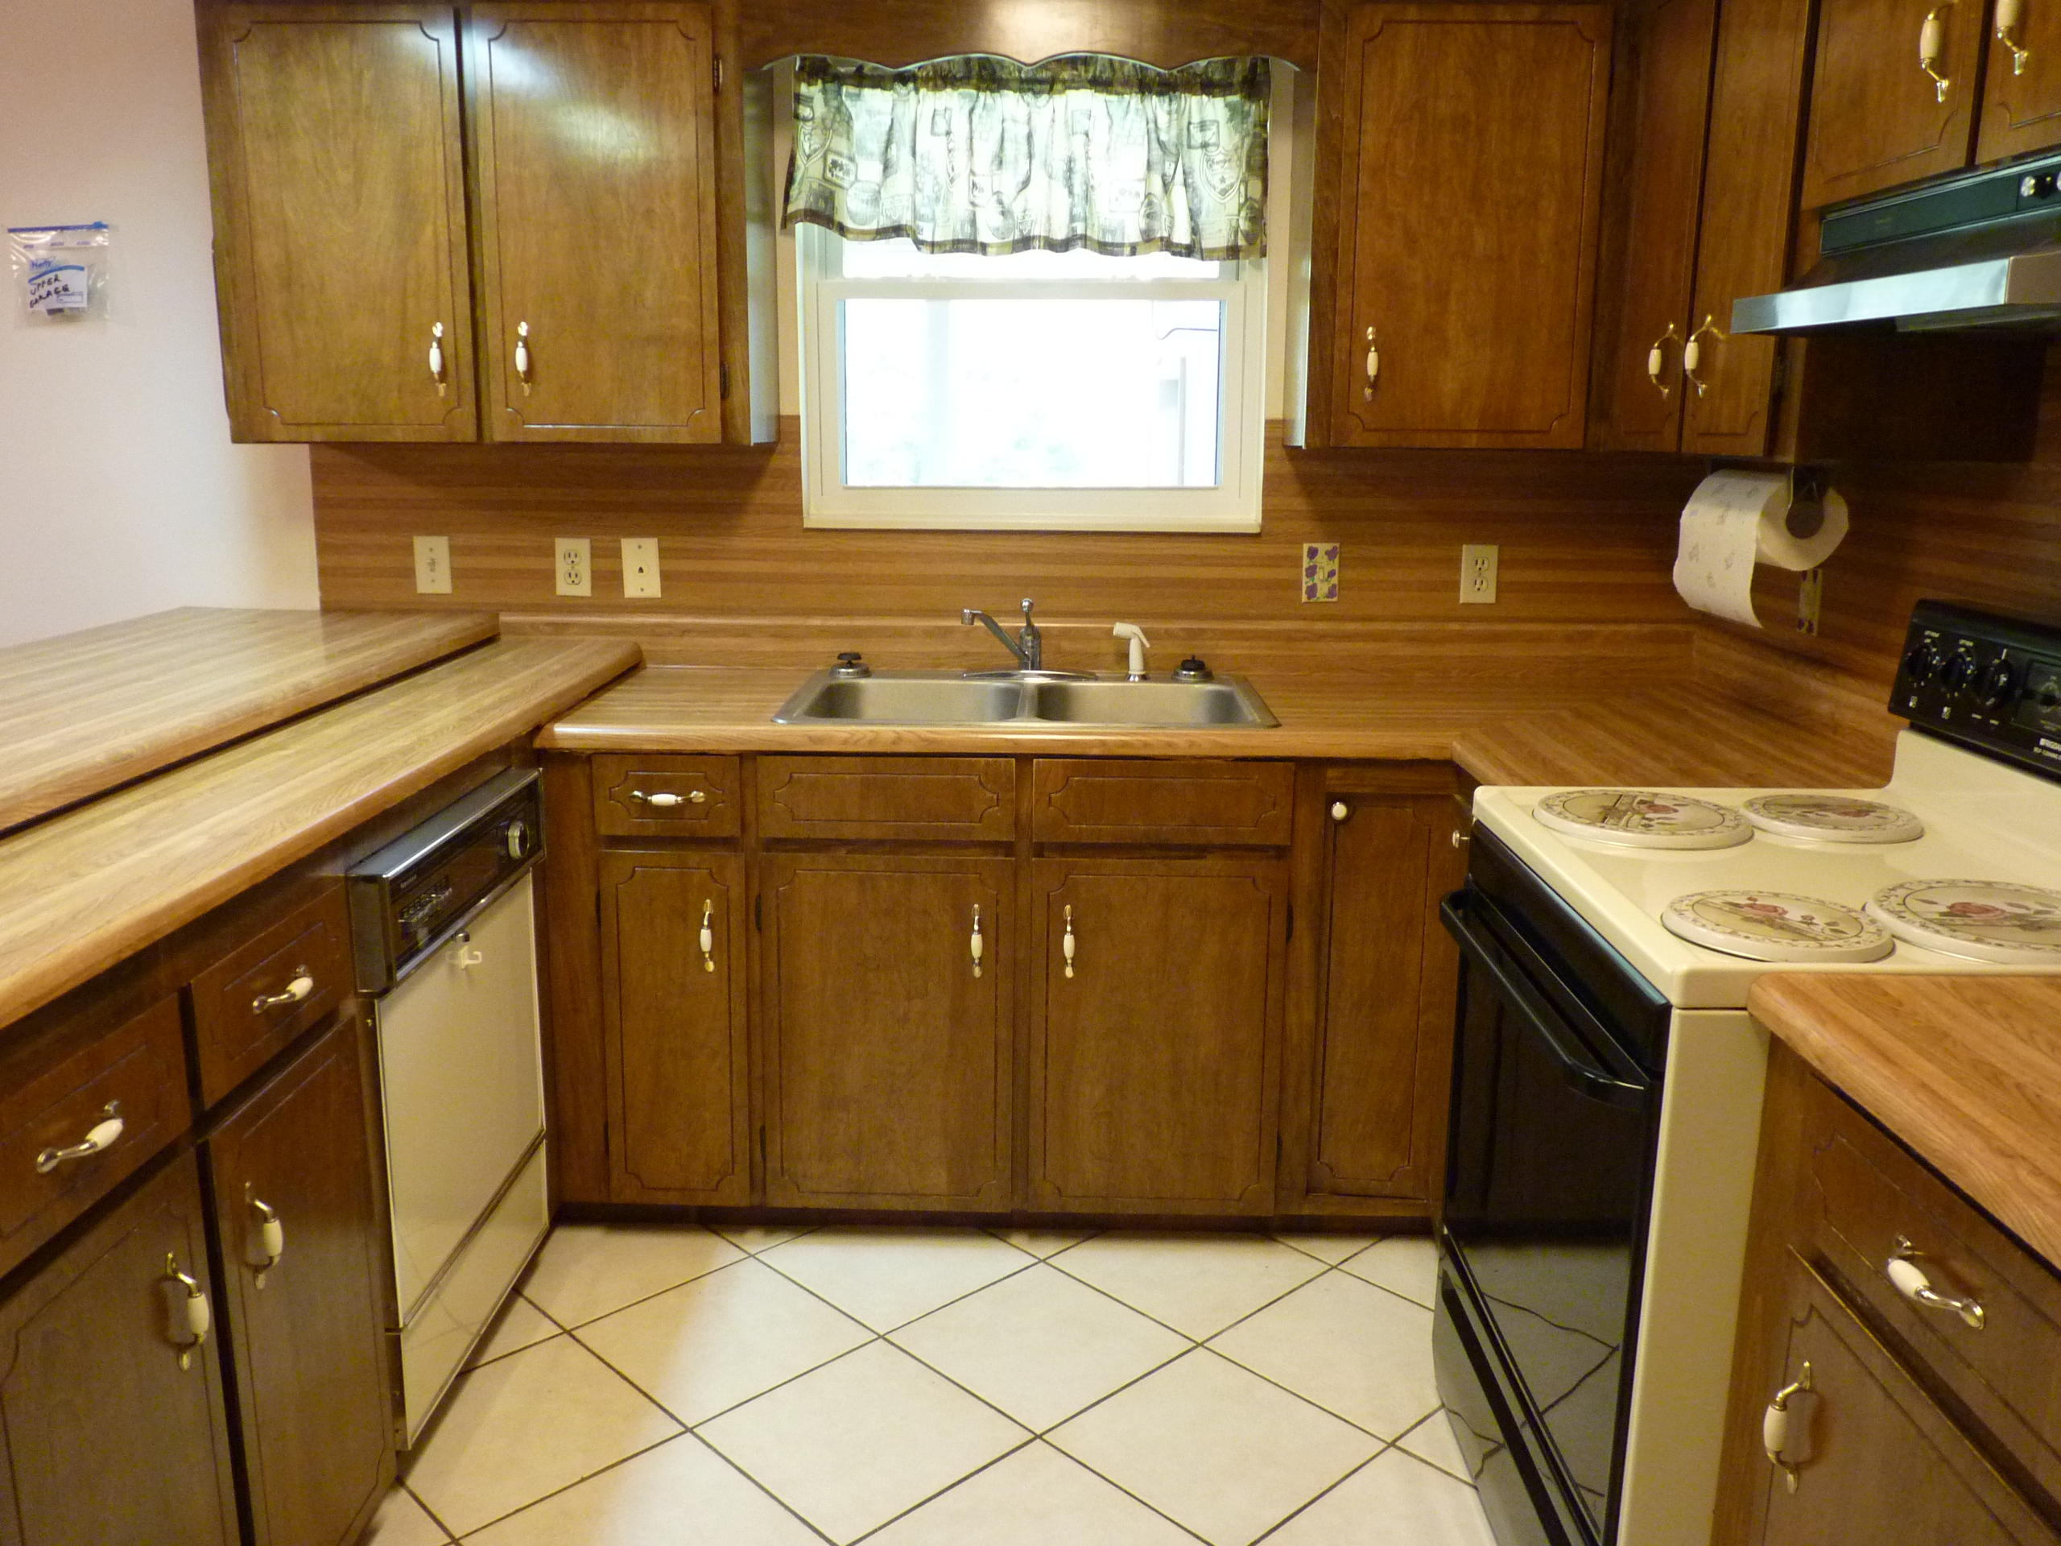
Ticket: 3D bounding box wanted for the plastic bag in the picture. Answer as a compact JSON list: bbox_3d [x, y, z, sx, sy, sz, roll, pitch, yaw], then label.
[{"bbox_3d":[-1.824,-0.937,3.018,0.186,0.174,0.025,-1,12,1],"label":"plastic bag"}]

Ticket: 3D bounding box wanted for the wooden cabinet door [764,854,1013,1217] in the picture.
[{"bbox_3d":[-0.236,0.439,2.687,0.417,0.625,0.020,1,12,1],"label":"wooden cabinet door"}]

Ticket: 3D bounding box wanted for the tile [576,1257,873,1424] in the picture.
[{"bbox_3d":[-0.472,0.872,2.483,0.339,0.010,0.339,-11,16,-43],"label":"tile"}]

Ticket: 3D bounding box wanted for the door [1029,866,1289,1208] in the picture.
[{"bbox_3d":[0.209,0.445,2.679,0.417,0.622,0.020,1,12,1],"label":"door"}]

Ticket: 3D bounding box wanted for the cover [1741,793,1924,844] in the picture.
[{"bbox_3d":[0.990,0.055,1.989,0.203,0.017,0.203,1,12,1],"label":"cover"}]

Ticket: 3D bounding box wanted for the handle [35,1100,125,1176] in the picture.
[{"bbox_3d":[-0.772,0.299,1.332,0.031,0.023,0.115,1,12,1],"label":"handle"}]

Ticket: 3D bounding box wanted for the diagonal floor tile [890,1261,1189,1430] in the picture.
[{"bbox_3d":[0.016,0.879,2.477,0.339,0.010,0.339,-11,16,-43],"label":"diagonal floor tile"}]

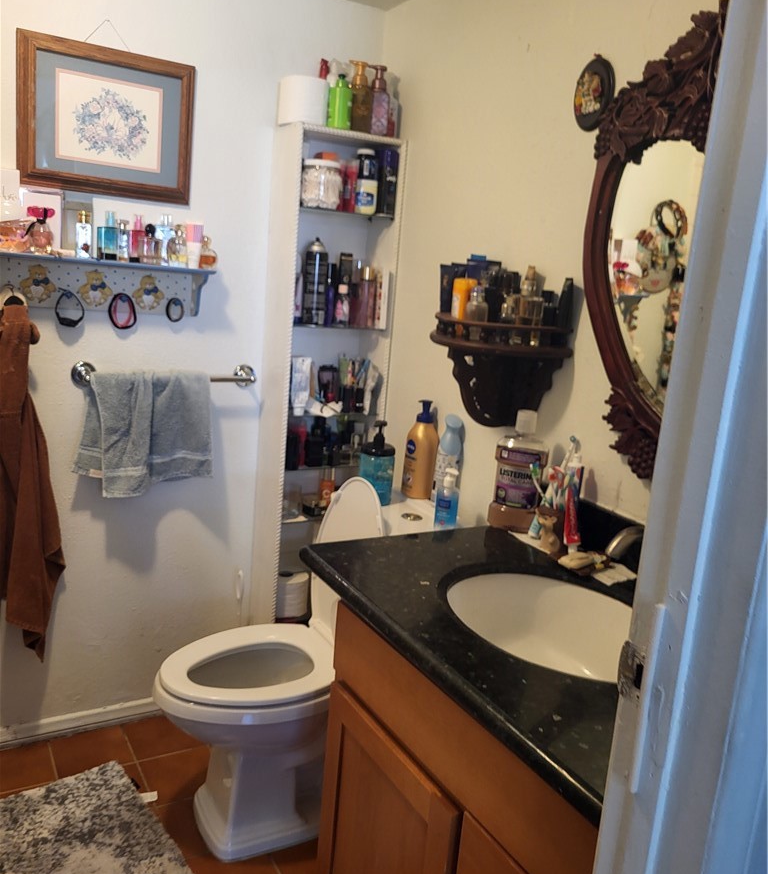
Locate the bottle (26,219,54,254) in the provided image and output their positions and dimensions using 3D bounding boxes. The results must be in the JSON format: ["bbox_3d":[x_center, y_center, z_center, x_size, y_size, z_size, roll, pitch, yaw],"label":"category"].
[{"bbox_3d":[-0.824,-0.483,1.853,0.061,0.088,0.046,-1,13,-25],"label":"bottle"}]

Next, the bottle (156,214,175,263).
[{"bbox_3d":[-0.568,-0.509,1.991,0.049,0.130,0.032,-3,15,-31],"label":"bottle"}]

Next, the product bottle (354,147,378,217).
[{"bbox_3d":[-0.050,-0.727,2.190,0.064,0.178,0.064,5,12,-1],"label":"product bottle"}]

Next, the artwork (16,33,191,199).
[{"bbox_3d":[-0.679,-0.774,1.902,0.409,0.344,0.026,-3,15,-31],"label":"artwork"}]

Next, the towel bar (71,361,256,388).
[{"bbox_3d":[-0.586,-0.164,2.113,0.503,0.064,0.074,-2,13,-30],"label":"towel bar"}]

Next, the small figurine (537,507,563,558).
[{"bbox_3d":[0.332,0.187,1.539,0.048,0.098,0.044,2,12,-11],"label":"small figurine"}]

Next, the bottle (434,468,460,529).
[{"bbox_3d":[0.151,0.144,1.814,0.056,0.146,0.038,7,12,14],"label":"bottle"}]

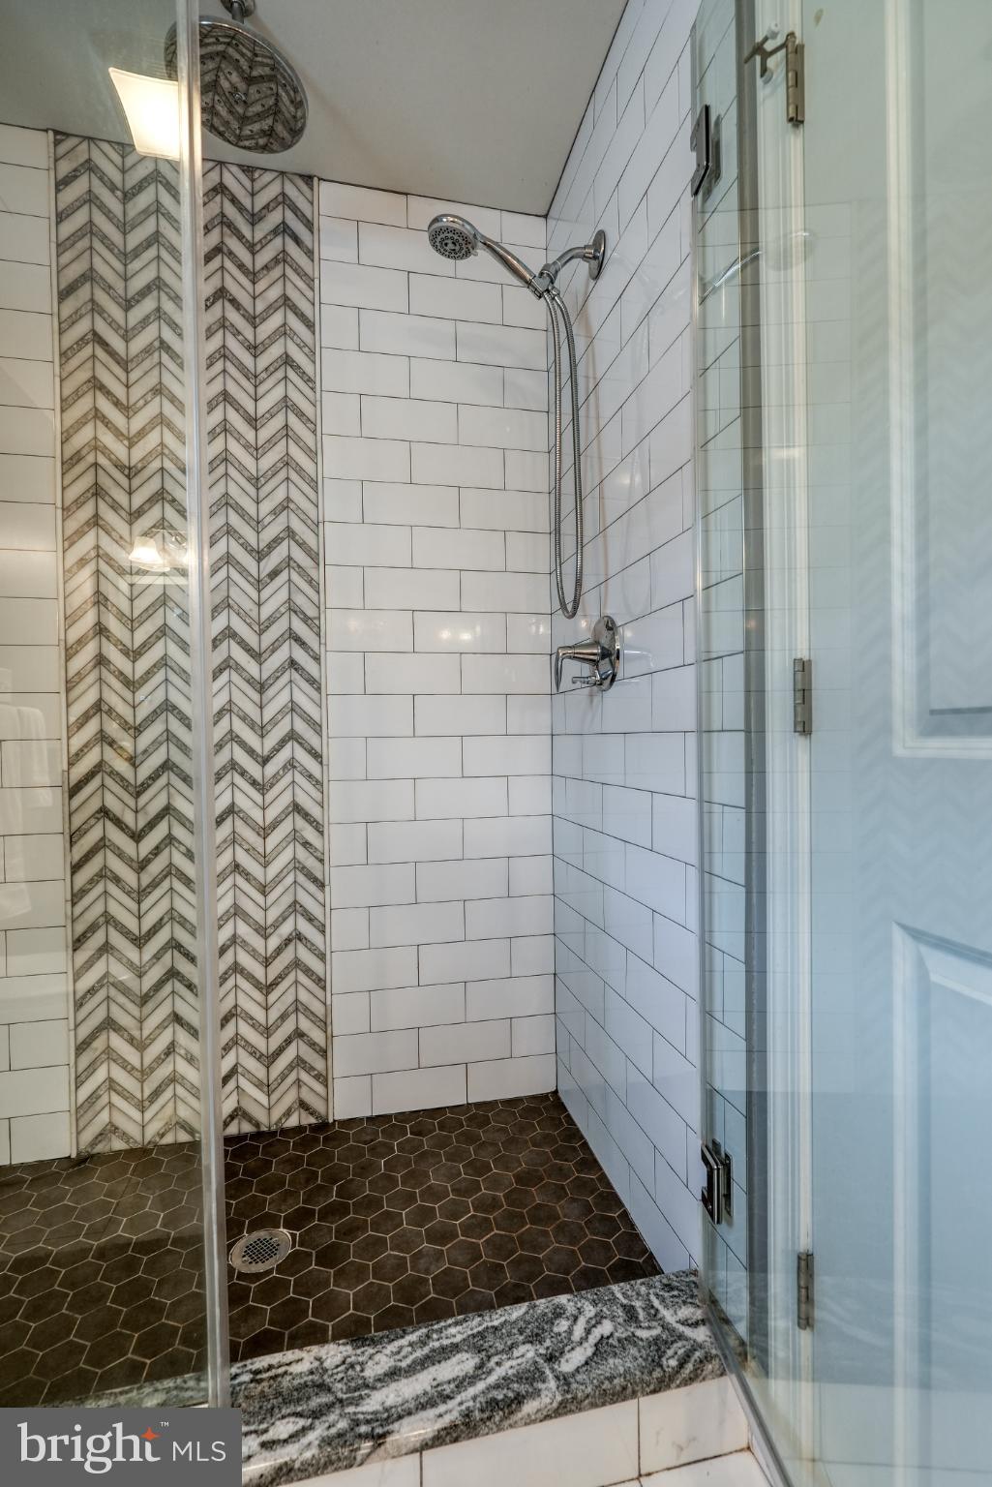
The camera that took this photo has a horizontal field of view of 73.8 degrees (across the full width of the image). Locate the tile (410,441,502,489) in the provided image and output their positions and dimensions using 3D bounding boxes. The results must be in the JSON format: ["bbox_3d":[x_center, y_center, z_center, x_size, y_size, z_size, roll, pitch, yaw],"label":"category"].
[{"bbox_3d":[-0.097,-0.702,1.677,0.238,0.103,0.009,-1,1,-12],"label":"tile"}]

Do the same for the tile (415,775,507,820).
[{"bbox_3d":[-0.086,0.138,1.689,0.238,0.103,0.009,-1,1,-12],"label":"tile"}]

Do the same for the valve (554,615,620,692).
[{"bbox_3d":[0.179,-0.189,1.398,0.112,0.159,0.162,-1,1,-13],"label":"valve"}]

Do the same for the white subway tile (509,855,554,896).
[{"bbox_3d":[0.096,0.357,1.786,0.119,0.106,0.010,-1,1,-12],"label":"white subway tile"}]

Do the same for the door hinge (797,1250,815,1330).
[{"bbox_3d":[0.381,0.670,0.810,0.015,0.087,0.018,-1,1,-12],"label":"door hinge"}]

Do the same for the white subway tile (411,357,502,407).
[{"bbox_3d":[-0.101,-0.938,1.724,0.245,0.106,0.009,-1,1,-12],"label":"white subway tile"}]

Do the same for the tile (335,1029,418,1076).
[{"bbox_3d":[-0.305,0.793,1.694,0.213,0.106,0.009,-1,1,-12],"label":"tile"}]

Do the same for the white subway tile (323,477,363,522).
[{"bbox_3d":[-0.379,-0.604,1.649,0.091,0.105,0.010,-1,1,-13],"label":"white subway tile"}]

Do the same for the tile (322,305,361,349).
[{"bbox_3d":[-0.385,-1.032,1.644,0.091,0.105,0.010,-1,1,-13],"label":"tile"}]

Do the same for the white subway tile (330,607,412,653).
[{"bbox_3d":[-0.311,-0.279,1.637,0.208,0.103,0.009,-1,1,-12],"label":"white subway tile"}]

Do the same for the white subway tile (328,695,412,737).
[{"bbox_3d":[-0.316,-0.071,1.685,0.214,0.106,0.009,-1,1,-12],"label":"white subway tile"}]

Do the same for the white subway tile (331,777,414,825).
[{"bbox_3d":[-0.313,0.145,1.687,0.214,0.106,0.009,-1,1,-12],"label":"white subway tile"}]

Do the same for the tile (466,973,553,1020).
[{"bbox_3d":[0.040,0.680,1.767,0.245,0.106,0.009,-1,1,-12],"label":"tile"}]

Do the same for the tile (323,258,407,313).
[{"bbox_3d":[-0.330,-1.156,1.681,0.213,0.106,0.010,-1,1,-12],"label":"tile"}]

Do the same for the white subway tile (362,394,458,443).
[{"bbox_3d":[-0.218,-0.820,1.684,0.242,0.105,0.010,-1,1,-13],"label":"white subway tile"}]

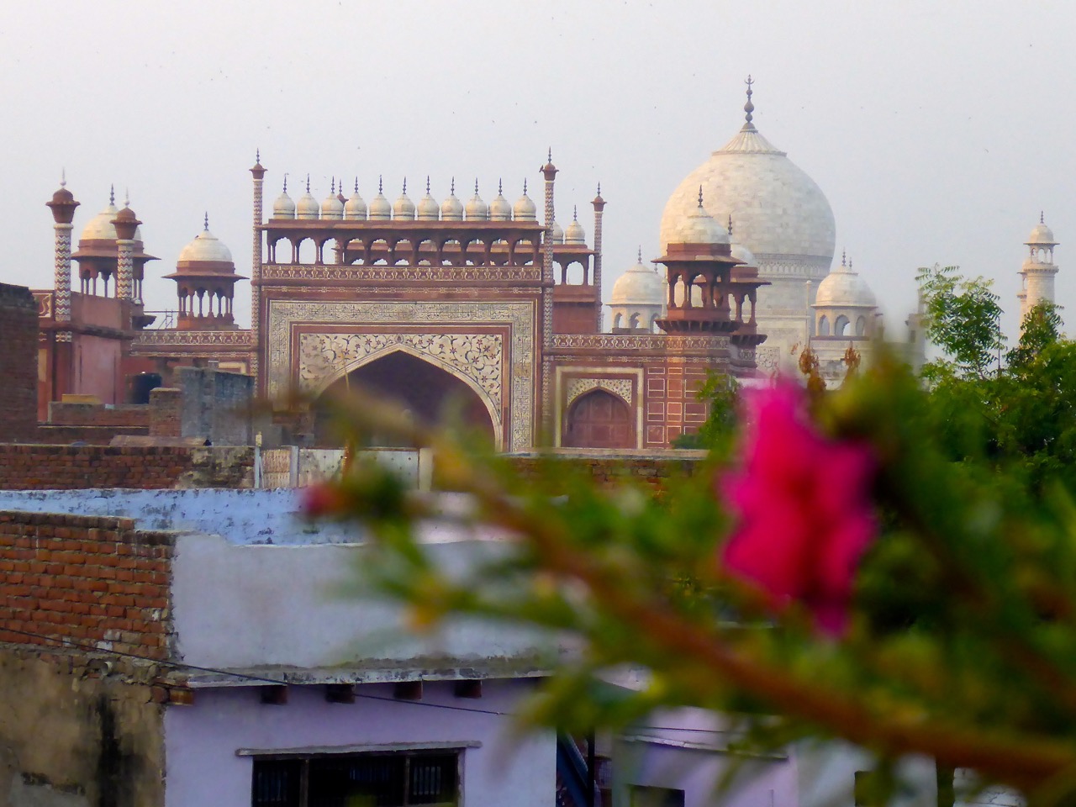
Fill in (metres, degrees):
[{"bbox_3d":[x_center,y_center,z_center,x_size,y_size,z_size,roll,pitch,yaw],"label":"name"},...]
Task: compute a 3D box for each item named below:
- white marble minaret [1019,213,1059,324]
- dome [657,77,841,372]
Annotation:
[{"bbox_3d":[81.125,-10.216,531.840,6.600,41.600,6.600,1,0,7],"label":"white marble minaret"},{"bbox_3d":[37.515,-33.633,589.808,32.500,50.000,32.500,1,0,7],"label":"dome"}]

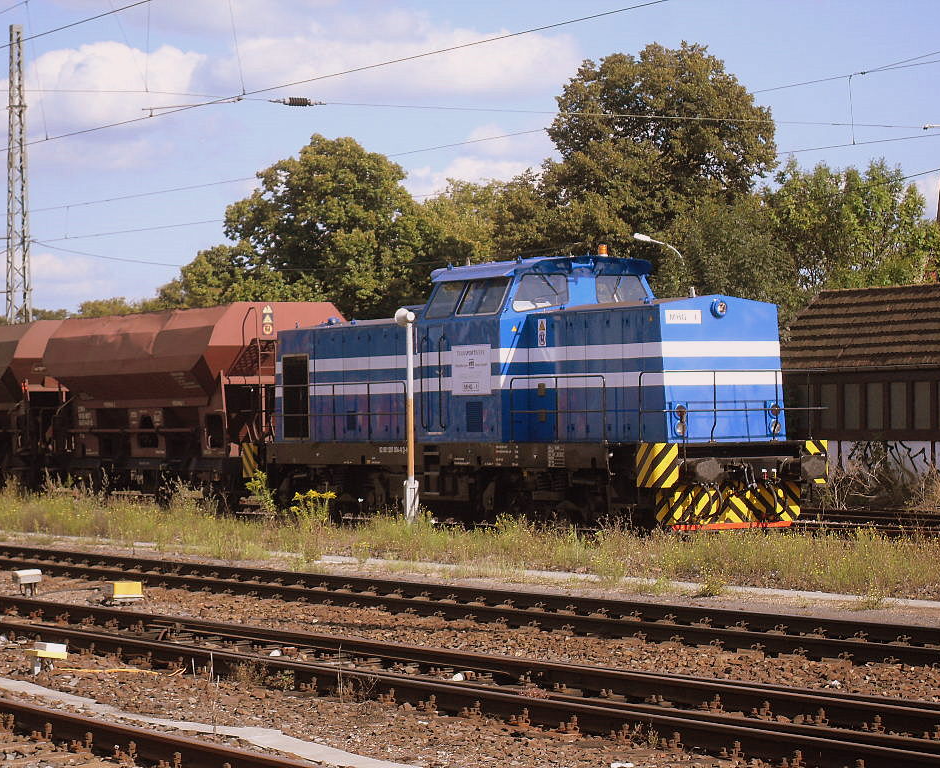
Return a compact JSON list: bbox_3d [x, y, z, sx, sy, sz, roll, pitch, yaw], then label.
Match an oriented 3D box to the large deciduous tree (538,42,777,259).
[{"bbox_3d":[7.241,-4.983,114.903,9.071,16.068,9.000,-1,-1,0],"label":"large deciduous tree"}]

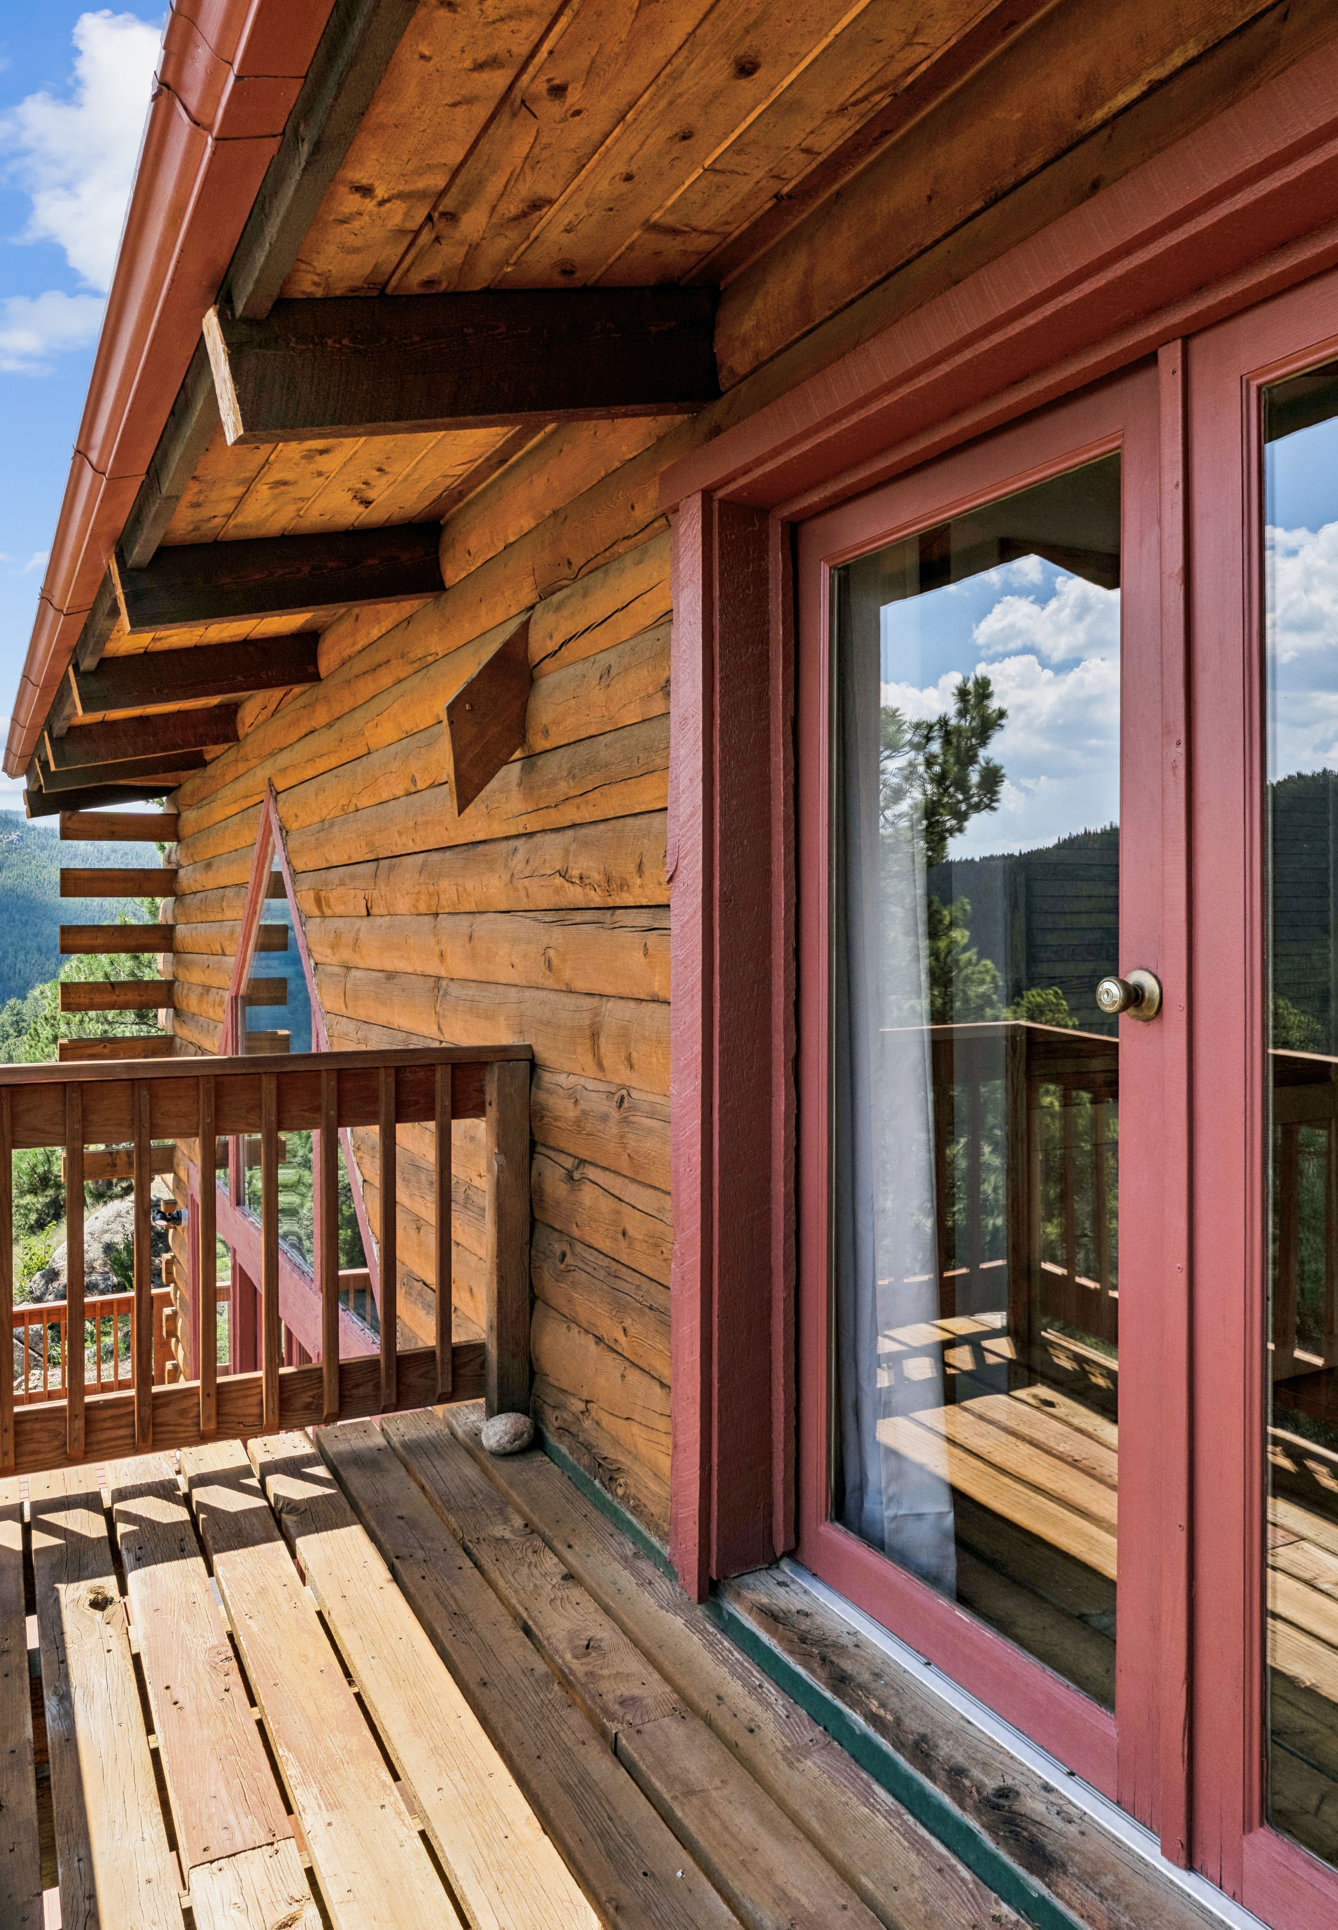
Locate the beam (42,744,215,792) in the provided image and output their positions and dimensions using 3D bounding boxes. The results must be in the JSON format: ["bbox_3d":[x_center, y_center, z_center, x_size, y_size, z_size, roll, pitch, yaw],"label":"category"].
[{"bbox_3d":[-3.191,-1.204,8.052,0.950,0.198,0.090,-15,8,-26],"label":"beam"}]

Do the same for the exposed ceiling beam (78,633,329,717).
[{"bbox_3d":[-1.824,-1.139,5.364,0.935,0.198,0.090,-15,8,-26],"label":"exposed ceiling beam"}]

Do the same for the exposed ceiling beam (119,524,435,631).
[{"bbox_3d":[-1.082,-1.104,3.916,0.935,0.198,0.090,-15,8,-26],"label":"exposed ceiling beam"}]

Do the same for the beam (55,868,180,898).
[{"bbox_3d":[-3.849,-0.562,9.573,0.750,0.187,0.170,-1,2,-27],"label":"beam"}]

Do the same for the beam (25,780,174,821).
[{"bbox_3d":[-4.014,-1.223,9.653,0.950,0.198,0.090,-15,8,-26],"label":"beam"}]

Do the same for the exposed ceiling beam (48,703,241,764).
[{"bbox_3d":[-2.698,-1.179,7.072,0.935,0.198,0.090,-15,8,-26],"label":"exposed ceiling beam"}]

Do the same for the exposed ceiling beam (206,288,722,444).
[{"bbox_3d":[-0.325,-1.069,2.436,0.935,0.198,0.090,-15,8,-26],"label":"exposed ceiling beam"}]

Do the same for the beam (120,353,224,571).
[{"bbox_3d":[-1.080,-1.095,2.981,0.045,0.075,1.580,-15,8,-26],"label":"beam"}]

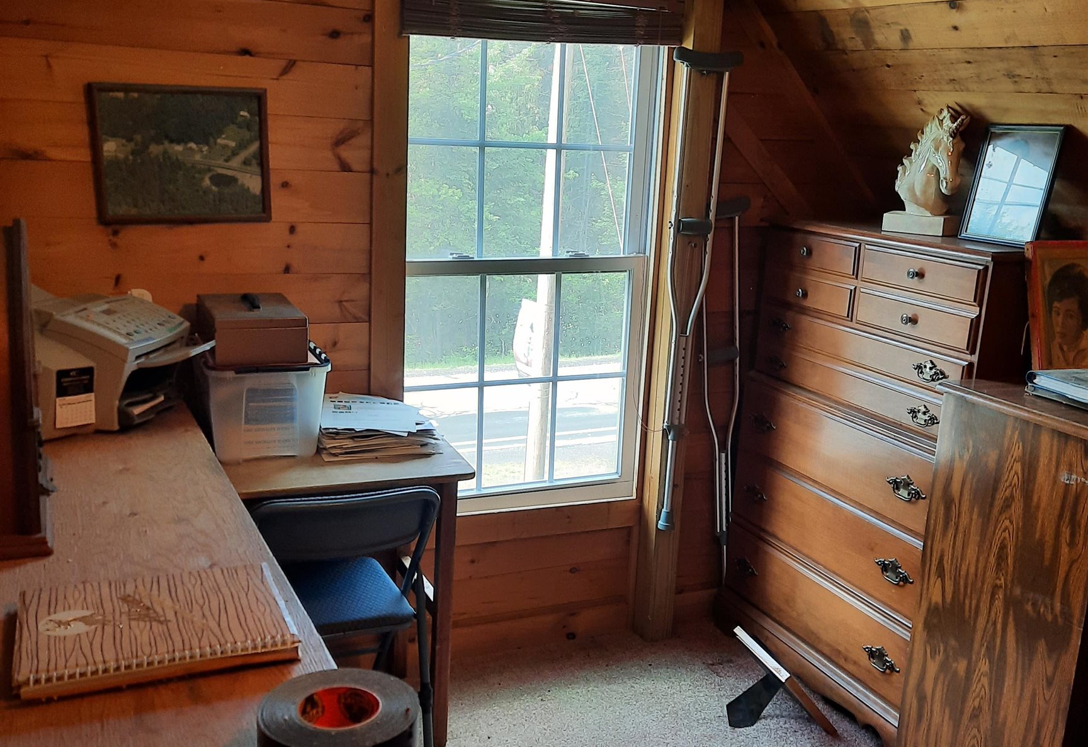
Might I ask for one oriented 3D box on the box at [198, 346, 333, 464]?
[{"bbox_3d":[-0.725,0.065,2.682,0.295,0.248,0.310,-3,14,-25],"label":"box"}]

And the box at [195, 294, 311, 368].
[{"bbox_3d":[-0.729,-0.113,2.640,0.220,0.130,0.290,-3,14,-25],"label":"box"}]

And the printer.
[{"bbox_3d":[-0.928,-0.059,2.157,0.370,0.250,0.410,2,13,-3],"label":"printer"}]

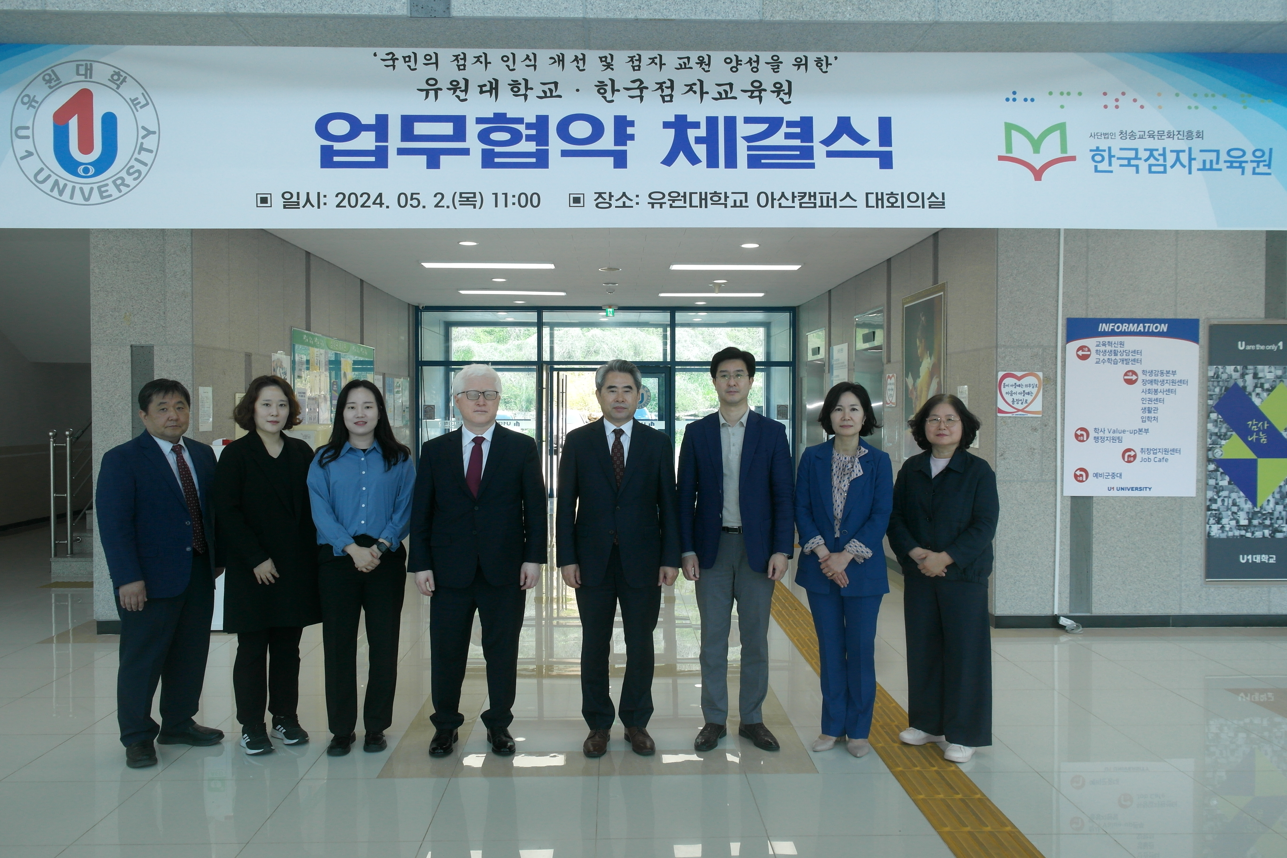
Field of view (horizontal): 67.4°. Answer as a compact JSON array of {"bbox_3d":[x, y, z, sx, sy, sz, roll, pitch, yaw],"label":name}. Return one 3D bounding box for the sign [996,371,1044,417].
[{"bbox_3d":[2.546,-0.233,6.510,0.302,0.299,0.015,0,1,-2],"label":"sign"}]

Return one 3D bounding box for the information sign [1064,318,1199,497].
[{"bbox_3d":[3.310,-0.142,6.530,0.910,1.200,0.030,0,1,-2],"label":"information sign"}]

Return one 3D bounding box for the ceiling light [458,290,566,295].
[{"bbox_3d":[-1.587,-1.665,11.720,1.280,0.060,0.200,0,1,-2],"label":"ceiling light"}]

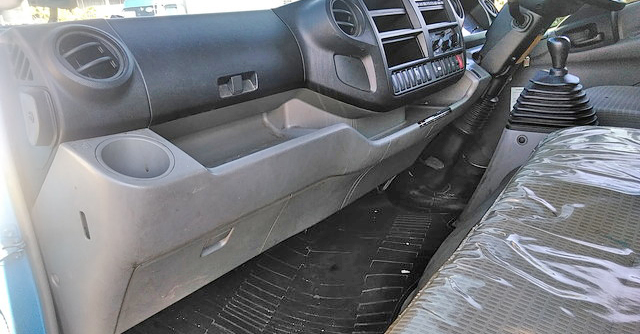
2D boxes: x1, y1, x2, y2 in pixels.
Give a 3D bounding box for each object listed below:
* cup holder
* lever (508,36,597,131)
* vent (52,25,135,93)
[{"bbox_3d":[-0.250,0.014,0.672,0.098,0.070,0.098,36,35,24],"label":"cup holder"},{"bbox_3d":[0.510,-0.188,1.086,0.150,0.190,0.145,12,23,36],"label":"lever"},{"bbox_3d":[-0.316,-0.140,0.681,0.040,0.107,0.107,-34,-3,37],"label":"vent"}]

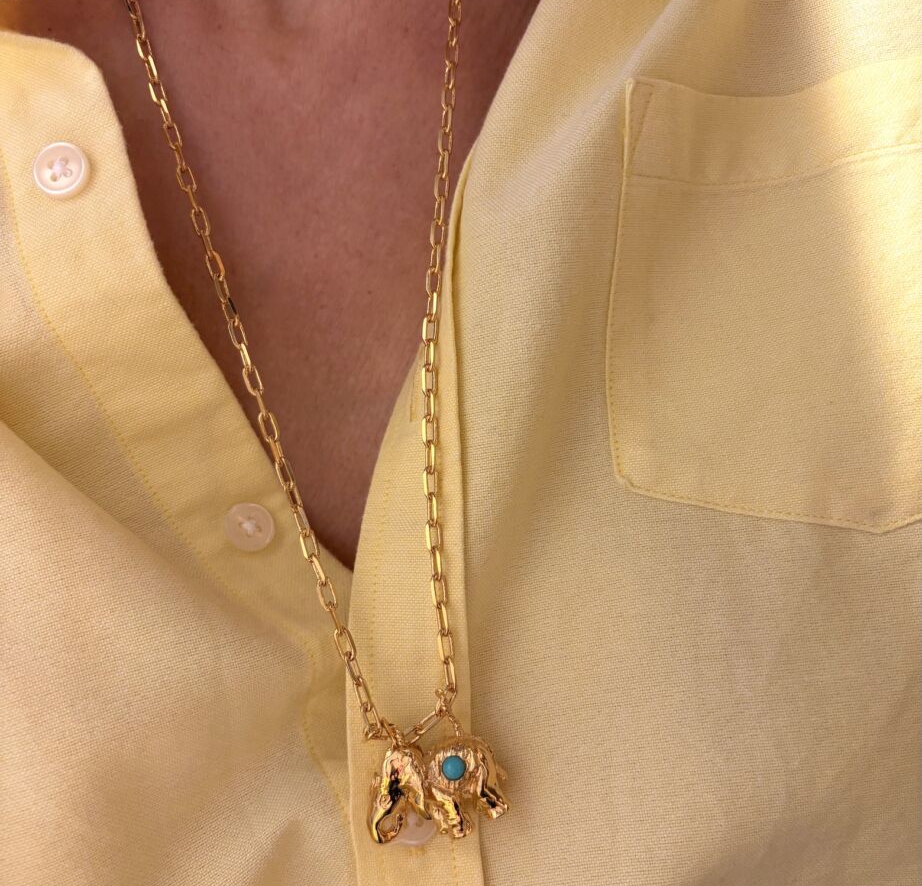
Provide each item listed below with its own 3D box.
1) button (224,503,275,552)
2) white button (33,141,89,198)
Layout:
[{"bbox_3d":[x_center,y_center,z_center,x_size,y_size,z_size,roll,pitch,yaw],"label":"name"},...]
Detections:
[{"bbox_3d":[-0.049,0.020,0.214,0.011,0.011,0.003,-4,-1,2],"label":"button"},{"bbox_3d":[-0.085,-0.058,0.197,0.011,0.011,0.003,-3,1,4],"label":"white button"}]

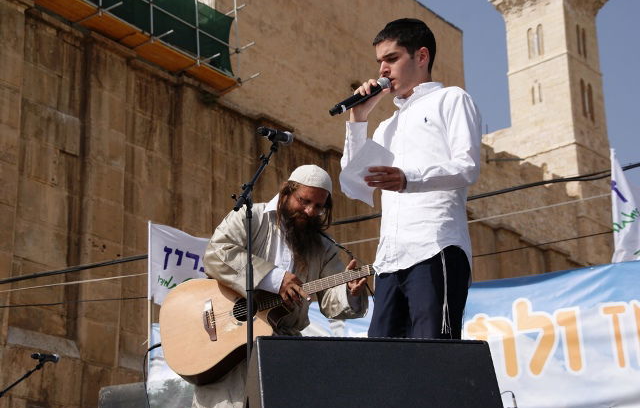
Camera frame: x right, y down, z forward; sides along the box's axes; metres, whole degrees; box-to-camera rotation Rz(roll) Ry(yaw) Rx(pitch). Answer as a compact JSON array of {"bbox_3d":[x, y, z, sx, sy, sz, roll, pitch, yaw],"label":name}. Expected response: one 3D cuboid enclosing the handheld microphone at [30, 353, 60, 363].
[{"bbox_3d":[-1.448,0.814,6.311,0.051,0.051,0.260,-7,-12,20],"label":"handheld microphone"}]

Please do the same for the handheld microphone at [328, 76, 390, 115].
[{"bbox_3d":[0.149,-0.383,4.284,0.260,0.051,0.051,-29,-9,-17],"label":"handheld microphone"}]

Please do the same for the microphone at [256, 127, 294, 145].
[{"bbox_3d":[-0.174,-0.266,4.591,0.051,0.051,0.260,-10,-8,27],"label":"microphone"}]

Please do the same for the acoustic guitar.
[{"bbox_3d":[-0.120,0.374,4.607,1.028,0.400,0.120,-18,-29,11],"label":"acoustic guitar"}]

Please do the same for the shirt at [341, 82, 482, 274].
[{"bbox_3d":[0.332,-0.084,4.280,0.380,0.750,0.480,12,-21,-40],"label":"shirt"}]

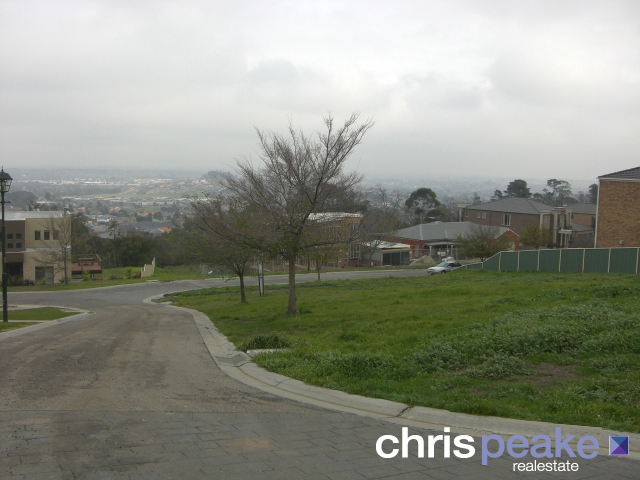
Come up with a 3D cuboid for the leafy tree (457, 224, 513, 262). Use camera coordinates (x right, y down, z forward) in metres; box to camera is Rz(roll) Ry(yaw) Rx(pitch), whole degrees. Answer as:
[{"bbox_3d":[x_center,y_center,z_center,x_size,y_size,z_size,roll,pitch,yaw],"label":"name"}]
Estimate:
[{"bbox_3d":[18.262,0.892,78.000,6.000,5.100,5.800,0,5,-13],"label":"leafy tree"}]

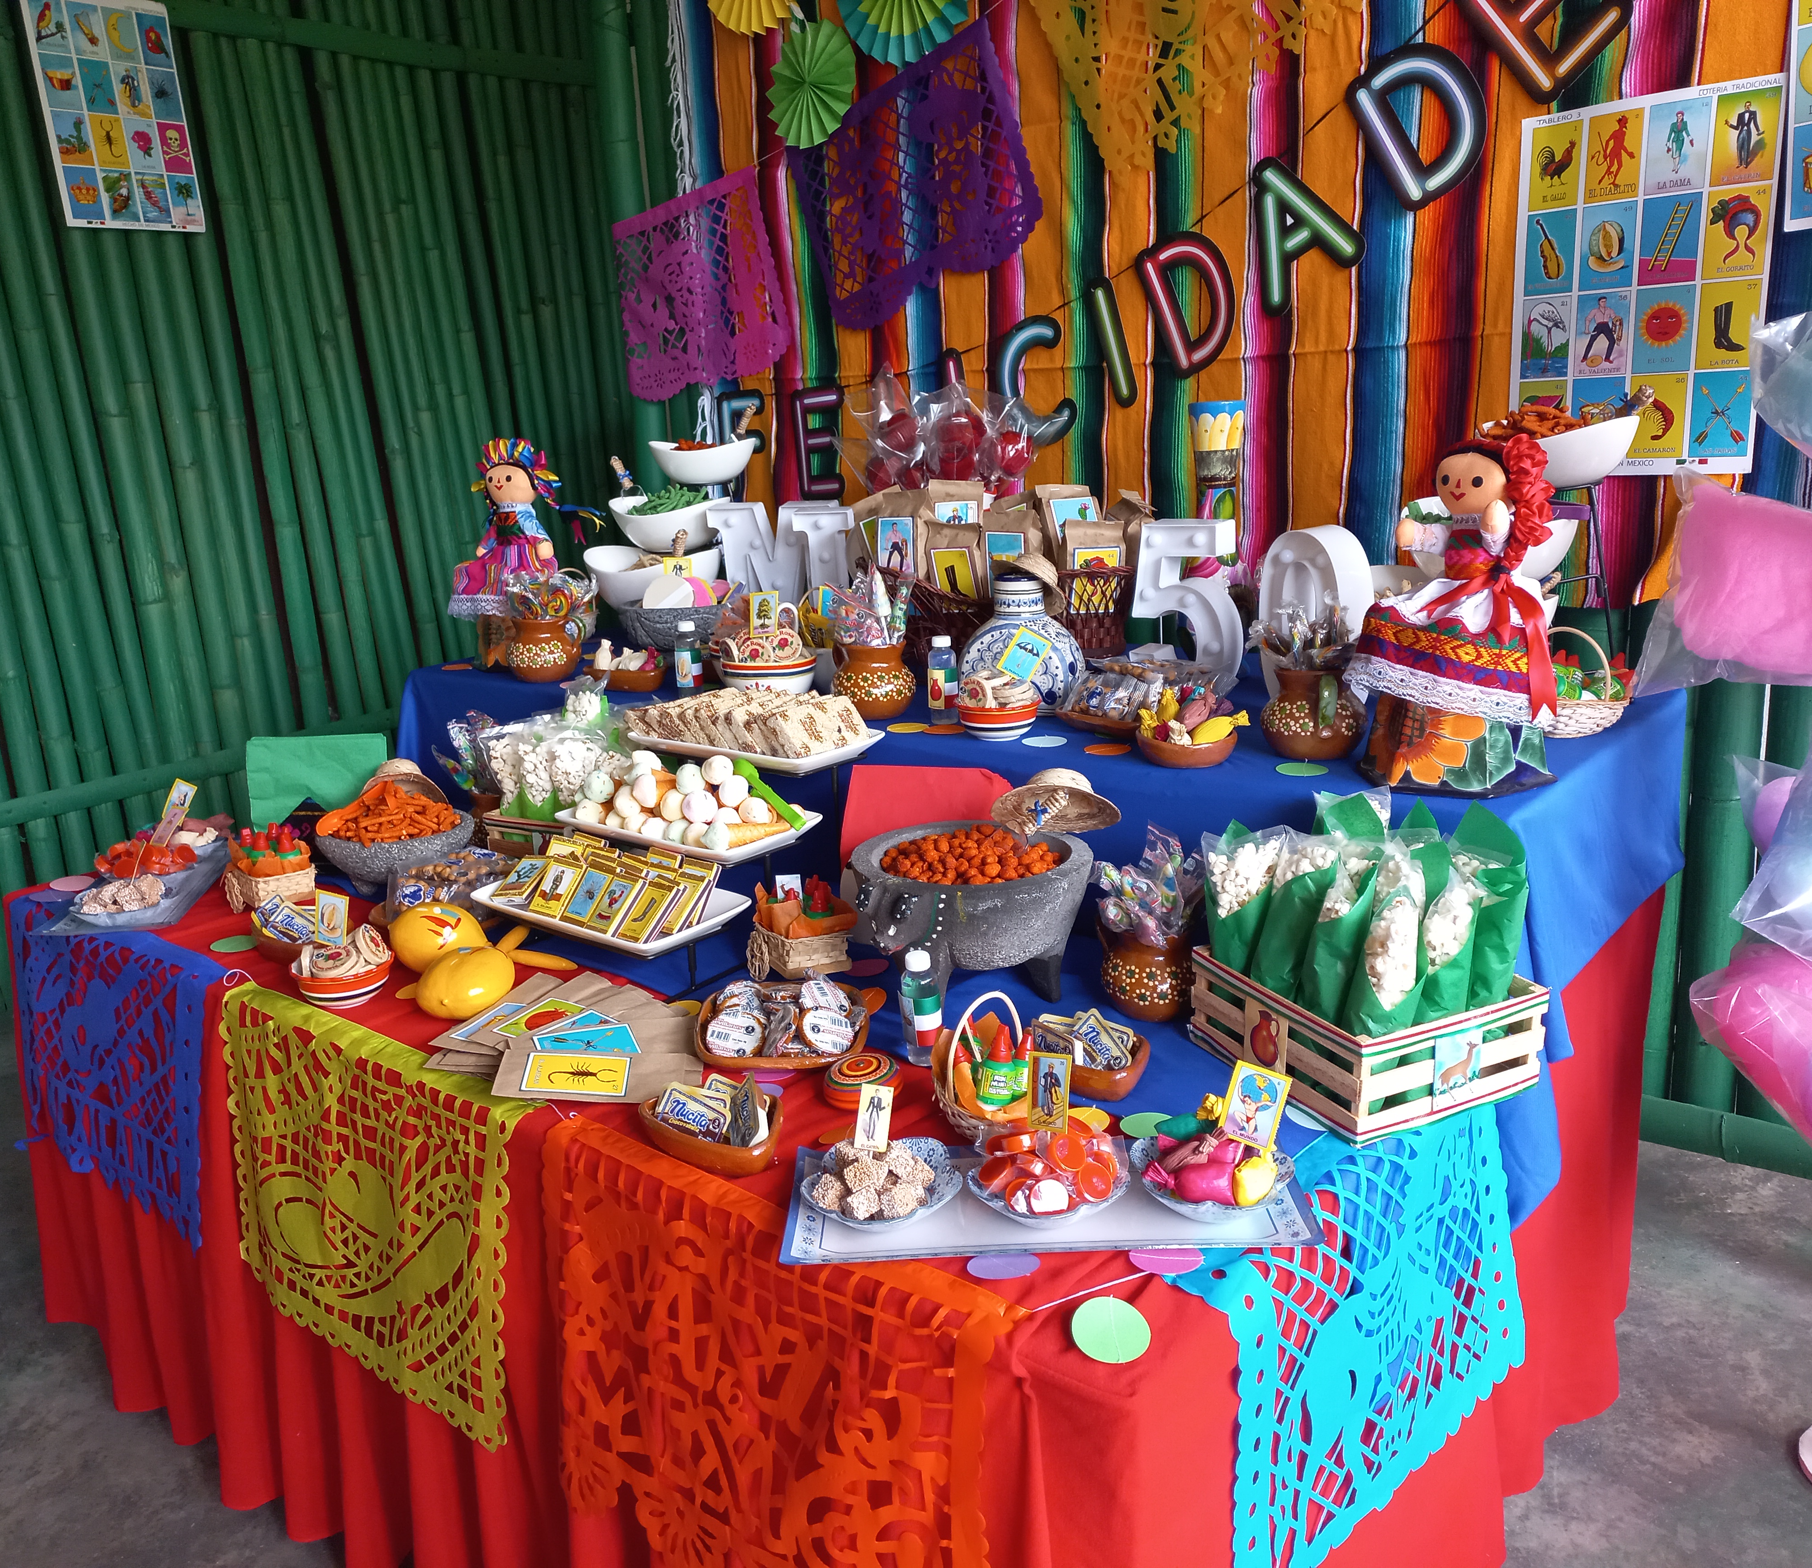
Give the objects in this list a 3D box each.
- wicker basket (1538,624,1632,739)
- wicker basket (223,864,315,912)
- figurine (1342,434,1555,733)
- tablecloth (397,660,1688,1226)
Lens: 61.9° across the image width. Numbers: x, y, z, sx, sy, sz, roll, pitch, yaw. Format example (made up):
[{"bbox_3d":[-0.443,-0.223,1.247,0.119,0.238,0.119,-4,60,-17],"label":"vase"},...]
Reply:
[{"bbox_3d":[0.770,-0.124,1.754,0.115,0.124,0.128,-14,20,-33],"label":"wicker basket"},{"bbox_3d":[-0.895,0.144,2.137,0.088,0.055,0.085,8,19,40],"label":"wicker basket"},{"bbox_3d":[0.575,-0.217,1.577,0.125,0.290,0.205,-17,21,-39],"label":"figurine"},{"bbox_3d":[-0.075,0.098,2.200,2.050,0.430,1.040,8,19,40],"label":"tablecloth"}]

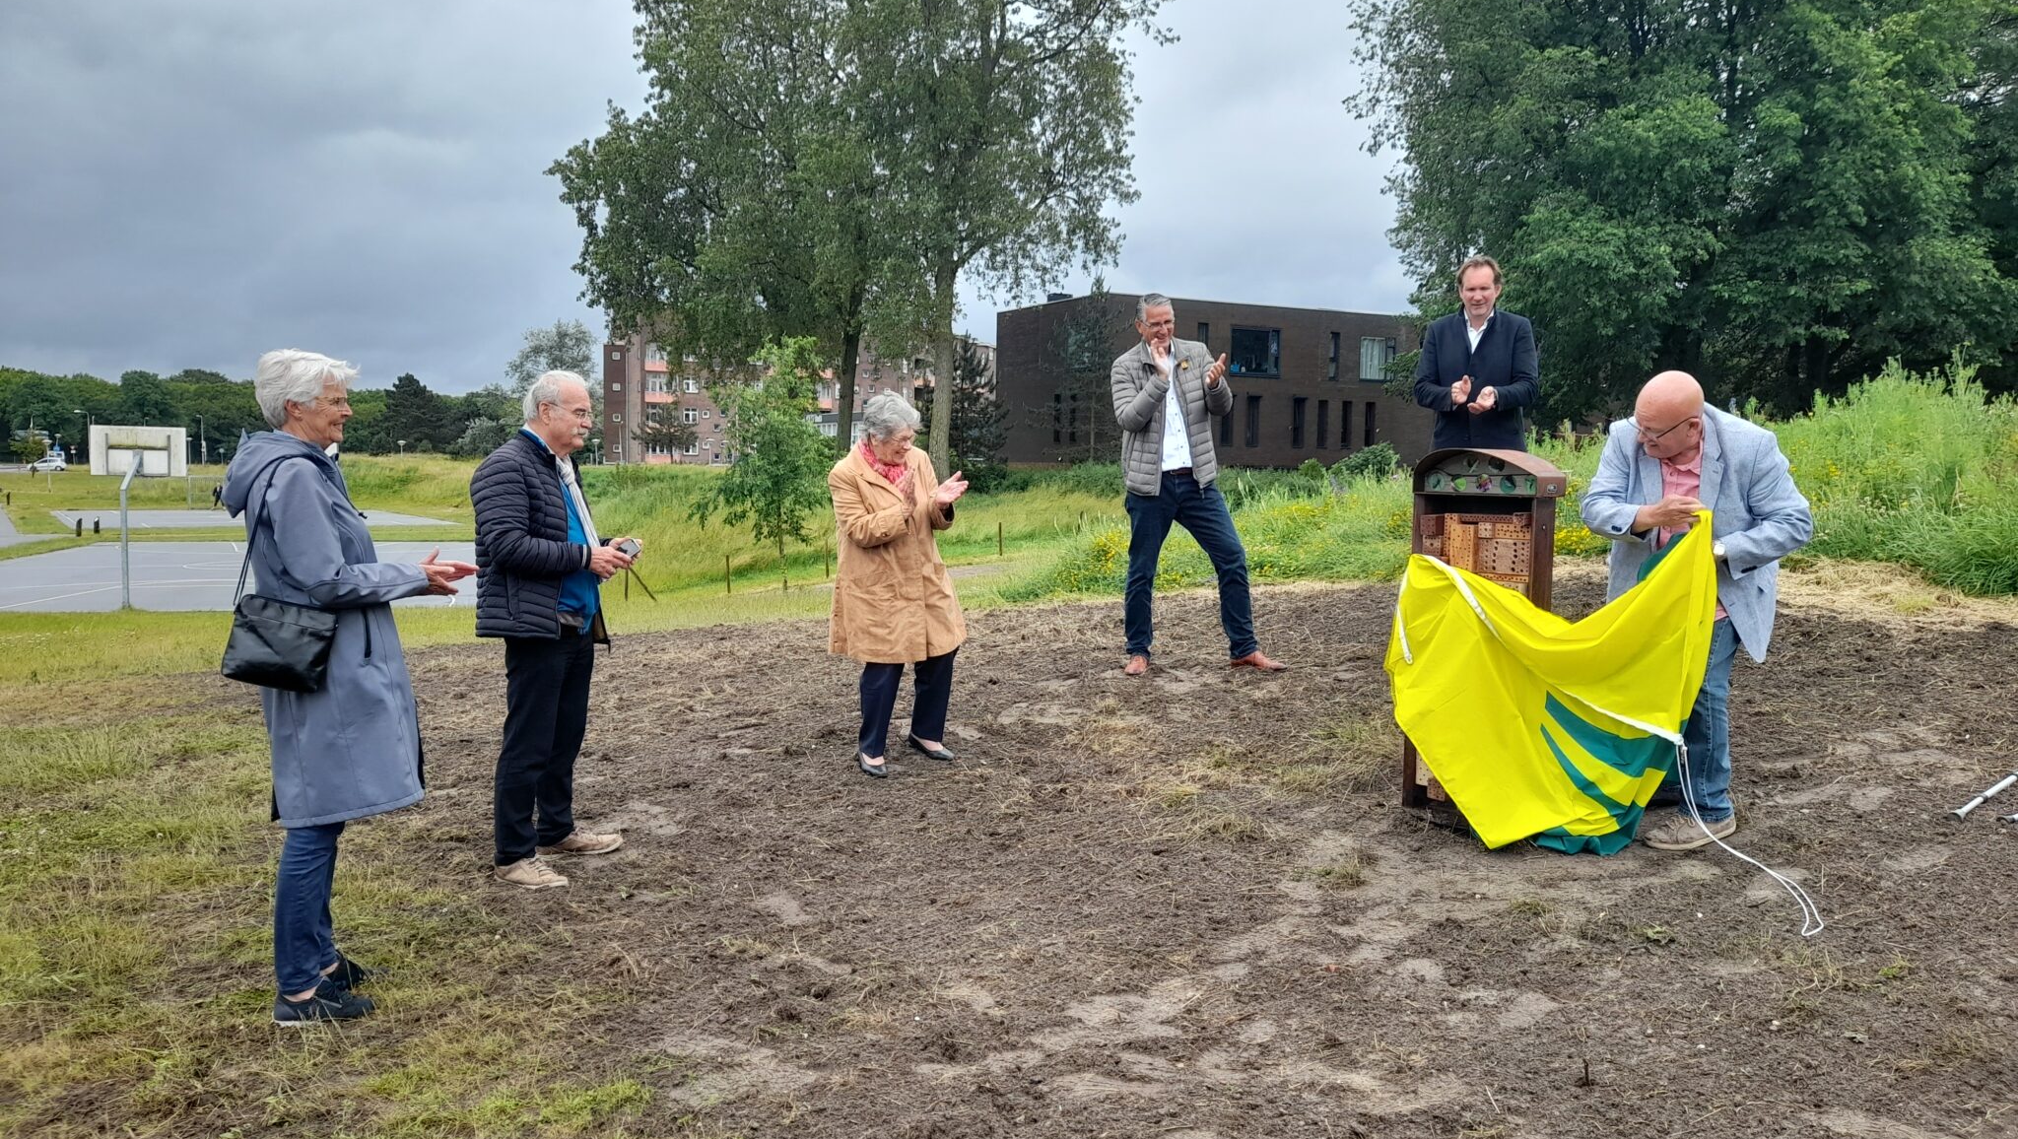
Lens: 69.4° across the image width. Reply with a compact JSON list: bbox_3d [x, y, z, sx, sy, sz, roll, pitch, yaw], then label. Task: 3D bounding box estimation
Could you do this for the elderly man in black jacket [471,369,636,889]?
[{"bbox_3d":[-1.535,0.188,4.900,0.540,1.720,0.540,1,5,5],"label":"elderly man in black jacket"}]

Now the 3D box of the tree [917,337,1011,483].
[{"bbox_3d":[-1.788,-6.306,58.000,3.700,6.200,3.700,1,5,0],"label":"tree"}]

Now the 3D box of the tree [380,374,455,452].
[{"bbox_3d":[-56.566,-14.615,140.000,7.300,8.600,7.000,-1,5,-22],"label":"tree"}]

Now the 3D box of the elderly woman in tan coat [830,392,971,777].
[{"bbox_3d":[-0.440,0.047,5.850,0.520,1.510,0.520,-3,6,-38],"label":"elderly woman in tan coat"}]

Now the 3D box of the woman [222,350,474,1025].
[{"bbox_3d":[-1.698,0.290,3.750,0.640,1.670,0.520,-1,5,-20],"label":"woman"}]

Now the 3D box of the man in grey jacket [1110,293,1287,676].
[{"bbox_3d":[0.865,-0.398,6.750,0.780,1.780,0.500,0,5,-5],"label":"man in grey jacket"}]

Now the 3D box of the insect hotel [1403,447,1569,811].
[{"bbox_3d":[1.637,0.220,5.020,0.440,1.270,0.300,4,6,37],"label":"insect hotel"}]

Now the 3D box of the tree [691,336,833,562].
[{"bbox_3d":[-7.424,-3.773,45.000,4.100,6.800,4.000,0,5,-9],"label":"tree"}]

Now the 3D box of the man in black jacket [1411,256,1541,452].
[{"bbox_3d":[1.998,-0.409,6.250,0.560,1.830,0.400,2,5,19],"label":"man in black jacket"}]

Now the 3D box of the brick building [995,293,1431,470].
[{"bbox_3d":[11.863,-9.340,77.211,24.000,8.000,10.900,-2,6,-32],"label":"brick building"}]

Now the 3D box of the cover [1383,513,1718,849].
[{"bbox_3d":[1.781,0.365,4.780,1.000,1.040,0.400,3,5,27],"label":"cover"}]

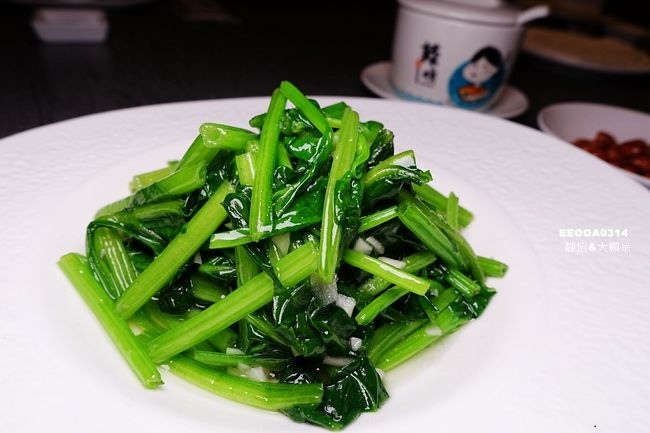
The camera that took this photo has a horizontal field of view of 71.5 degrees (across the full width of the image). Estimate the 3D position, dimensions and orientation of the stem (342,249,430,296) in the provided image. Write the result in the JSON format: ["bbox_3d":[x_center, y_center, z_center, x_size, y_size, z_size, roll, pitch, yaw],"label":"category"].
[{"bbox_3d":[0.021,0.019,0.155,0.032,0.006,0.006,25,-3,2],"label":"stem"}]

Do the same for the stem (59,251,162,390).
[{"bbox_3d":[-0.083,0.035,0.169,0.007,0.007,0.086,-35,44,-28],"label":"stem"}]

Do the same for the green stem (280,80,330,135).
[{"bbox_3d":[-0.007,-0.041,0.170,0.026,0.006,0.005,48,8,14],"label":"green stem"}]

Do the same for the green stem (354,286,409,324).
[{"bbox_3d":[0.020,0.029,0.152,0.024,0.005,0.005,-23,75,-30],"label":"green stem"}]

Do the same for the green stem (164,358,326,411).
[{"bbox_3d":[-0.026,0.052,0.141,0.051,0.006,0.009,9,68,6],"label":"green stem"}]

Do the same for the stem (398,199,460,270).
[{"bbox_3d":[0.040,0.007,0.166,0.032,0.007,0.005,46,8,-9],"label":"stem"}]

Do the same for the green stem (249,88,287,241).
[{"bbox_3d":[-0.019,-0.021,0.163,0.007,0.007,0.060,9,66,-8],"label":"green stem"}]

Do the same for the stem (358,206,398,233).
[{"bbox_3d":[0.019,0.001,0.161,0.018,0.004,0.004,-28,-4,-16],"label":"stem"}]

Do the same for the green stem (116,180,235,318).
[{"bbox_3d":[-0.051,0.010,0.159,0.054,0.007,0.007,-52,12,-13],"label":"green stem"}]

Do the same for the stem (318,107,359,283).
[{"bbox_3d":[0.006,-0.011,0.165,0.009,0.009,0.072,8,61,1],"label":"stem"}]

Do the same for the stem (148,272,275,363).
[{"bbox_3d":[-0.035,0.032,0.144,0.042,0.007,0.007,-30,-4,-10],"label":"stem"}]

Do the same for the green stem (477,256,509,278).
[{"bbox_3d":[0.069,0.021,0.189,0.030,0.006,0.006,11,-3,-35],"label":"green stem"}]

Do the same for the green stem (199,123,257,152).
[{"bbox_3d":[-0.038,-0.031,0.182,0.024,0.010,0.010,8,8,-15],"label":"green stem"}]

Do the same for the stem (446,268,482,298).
[{"bbox_3d":[0.051,0.025,0.168,0.017,0.006,0.005,34,3,-16],"label":"stem"}]

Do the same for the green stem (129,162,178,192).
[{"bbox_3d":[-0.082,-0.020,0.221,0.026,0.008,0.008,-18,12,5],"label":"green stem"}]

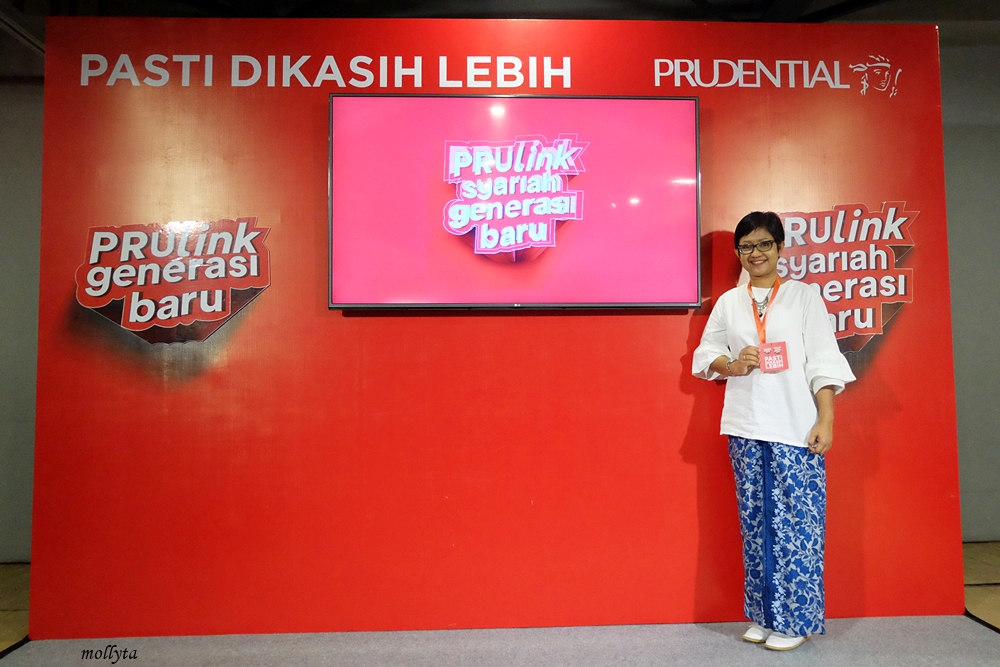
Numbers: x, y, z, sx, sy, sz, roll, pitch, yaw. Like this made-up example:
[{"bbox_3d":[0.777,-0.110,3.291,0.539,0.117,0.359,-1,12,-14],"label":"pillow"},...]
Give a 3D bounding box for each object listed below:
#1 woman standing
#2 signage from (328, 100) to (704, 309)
[{"bbox_3d":[1.008,0.337,2.665,0.550,1.585,0.360,-2,-4,27],"label":"woman standing"},{"bbox_3d":[0.064,-0.520,2.871,1.463,0.845,0.066,0,-3,-2],"label":"signage"}]

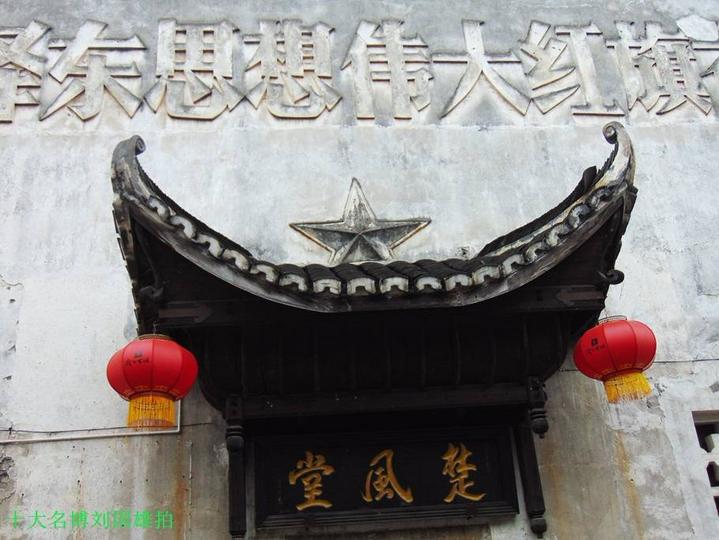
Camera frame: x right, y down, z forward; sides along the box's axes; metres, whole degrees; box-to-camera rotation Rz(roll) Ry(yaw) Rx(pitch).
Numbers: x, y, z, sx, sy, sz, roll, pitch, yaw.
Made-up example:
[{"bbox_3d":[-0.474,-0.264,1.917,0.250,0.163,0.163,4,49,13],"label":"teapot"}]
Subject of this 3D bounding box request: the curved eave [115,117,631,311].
[{"bbox_3d":[0.141,-0.121,6.194,3.780,1.411,1.291,-2,-22,-5],"label":"curved eave"}]

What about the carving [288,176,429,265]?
[{"bbox_3d":[0.004,-0.274,6.832,1.210,1.150,0.200,-2,-22,-5],"label":"carving"}]

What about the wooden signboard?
[{"bbox_3d":[0.203,1.554,6.104,1.948,0.661,0.090,-2,-22,-5],"label":"wooden signboard"}]

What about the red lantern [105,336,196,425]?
[{"bbox_3d":[-1.397,0.742,5.465,0.590,0.610,0.590,-2,-22,-5],"label":"red lantern"}]

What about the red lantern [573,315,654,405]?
[{"bbox_3d":[1.882,0.640,5.891,0.590,0.610,0.590,-2,-22,-5],"label":"red lantern"}]

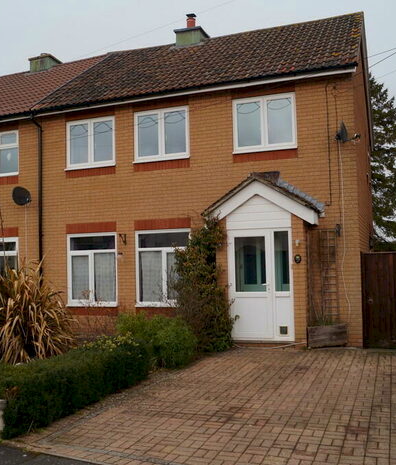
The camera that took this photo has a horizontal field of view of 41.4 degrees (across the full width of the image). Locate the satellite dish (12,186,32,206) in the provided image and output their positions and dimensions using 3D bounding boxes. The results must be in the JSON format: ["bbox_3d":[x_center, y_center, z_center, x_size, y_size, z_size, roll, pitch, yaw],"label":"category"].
[{"bbox_3d":[-4.141,-0.849,12.373,0.340,0.450,0.500,-3,-4,32],"label":"satellite dish"}]

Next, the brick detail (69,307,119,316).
[{"bbox_3d":[-2.408,1.785,11.848,1.320,0.165,0.100,-3,-4,21],"label":"brick detail"}]

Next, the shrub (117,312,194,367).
[{"bbox_3d":[-0.771,1.706,8.563,1.350,0.700,1.350,-2,-4,23],"label":"shrub"}]

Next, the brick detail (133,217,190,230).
[{"bbox_3d":[-0.767,-0.178,11.312,1.353,0.219,0.100,-3,-3,22],"label":"brick detail"}]

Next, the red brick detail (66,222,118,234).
[{"bbox_3d":[-2.463,-0.106,11.966,1.320,0.218,0.100,-3,-4,21],"label":"red brick detail"}]

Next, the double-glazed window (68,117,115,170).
[{"bbox_3d":[-2.455,-2.051,12.069,1.312,1.129,0.120,-3,-3,22],"label":"double-glazed window"}]

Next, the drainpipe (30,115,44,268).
[{"bbox_3d":[-3.736,-0.173,12.140,0.120,4.997,0.250,-2,-4,23],"label":"drainpipe"}]

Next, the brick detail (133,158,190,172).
[{"bbox_3d":[-0.781,-1.456,11.399,1.320,0.165,0.100,-3,-4,21],"label":"brick detail"}]

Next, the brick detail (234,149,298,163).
[{"bbox_3d":[1.352,-1.542,10.596,1.320,0.165,0.100,-3,-4,21],"label":"brick detail"}]

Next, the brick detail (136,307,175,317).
[{"bbox_3d":[-0.713,1.707,11.206,1.332,0.214,0.100,-3,-3,22],"label":"brick detail"}]

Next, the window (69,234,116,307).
[{"bbox_3d":[-2.357,0.851,11.716,1.312,1.637,0.100,-2,-4,23],"label":"window"}]

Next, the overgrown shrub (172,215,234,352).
[{"bbox_3d":[0.137,0.899,9.911,1.250,2.450,1.050,-2,-4,23],"label":"overgrown shrub"}]

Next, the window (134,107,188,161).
[{"bbox_3d":[-0.809,-2.138,11.429,1.310,1.110,0.110,-3,-4,21],"label":"window"}]

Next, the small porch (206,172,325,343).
[{"bbox_3d":[1.241,0.487,9.978,2.250,3.300,0.850,-3,-4,21],"label":"small porch"}]

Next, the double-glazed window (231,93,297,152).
[{"bbox_3d":[1.330,-2.206,10.622,1.310,1.110,0.110,-3,-4,21],"label":"double-glazed window"}]

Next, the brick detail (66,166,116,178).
[{"bbox_3d":[-2.442,-1.386,12.024,1.320,0.165,0.100,-3,-4,21],"label":"brick detail"}]

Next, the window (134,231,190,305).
[{"bbox_3d":[-0.753,0.757,11.258,1.320,1.650,0.110,-3,-4,21],"label":"window"}]

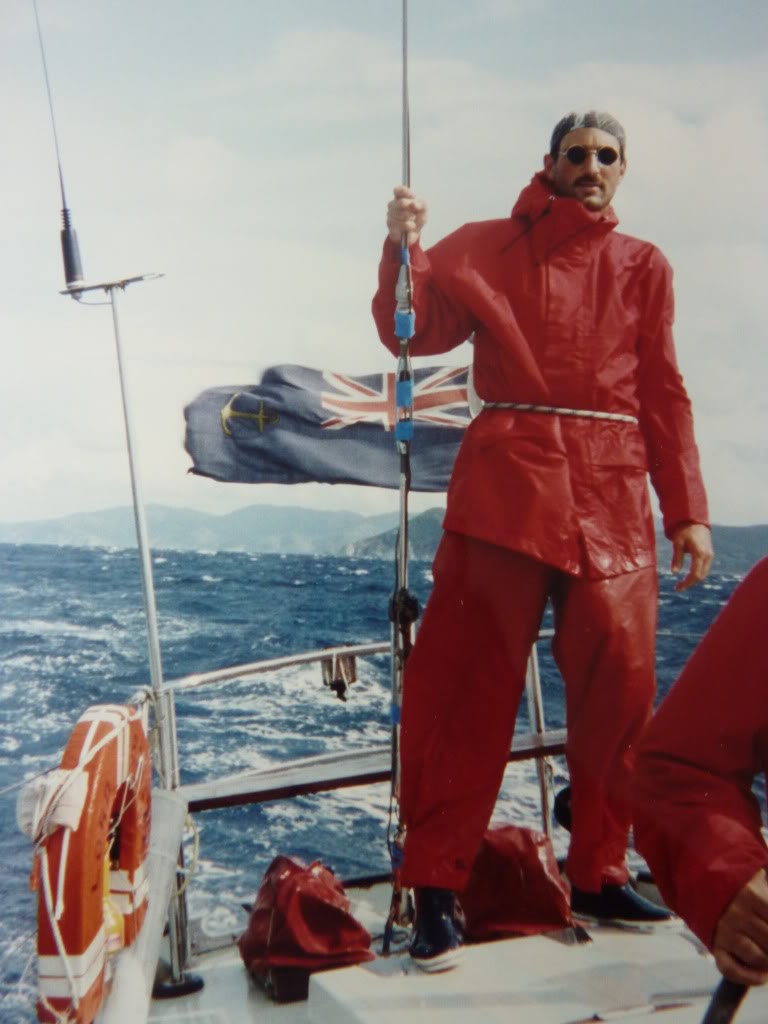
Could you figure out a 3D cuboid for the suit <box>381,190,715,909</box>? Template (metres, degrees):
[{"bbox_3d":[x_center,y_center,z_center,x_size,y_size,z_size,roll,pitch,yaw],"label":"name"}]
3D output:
[{"bbox_3d":[0.340,0.015,1.585,0.690,1.520,0.430,2,-3,7],"label":"suit"}]

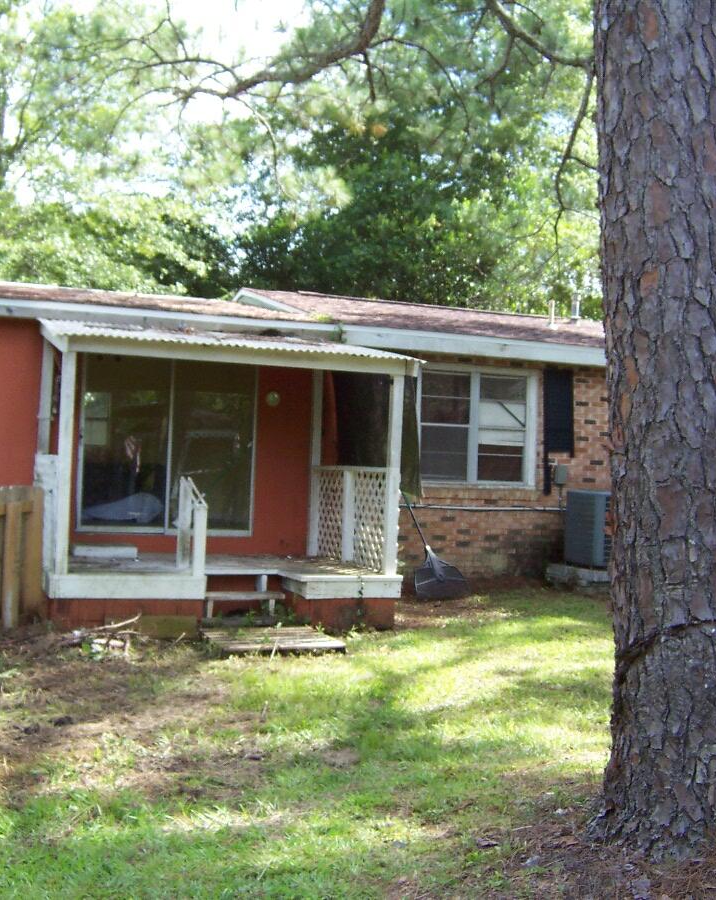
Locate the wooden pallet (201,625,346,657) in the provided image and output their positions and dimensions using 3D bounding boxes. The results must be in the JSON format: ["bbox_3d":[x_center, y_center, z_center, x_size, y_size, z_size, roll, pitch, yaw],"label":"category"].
[{"bbox_3d":[-0.723,1.598,9.451,1.000,0.110,0.977,2,0,-21],"label":"wooden pallet"}]

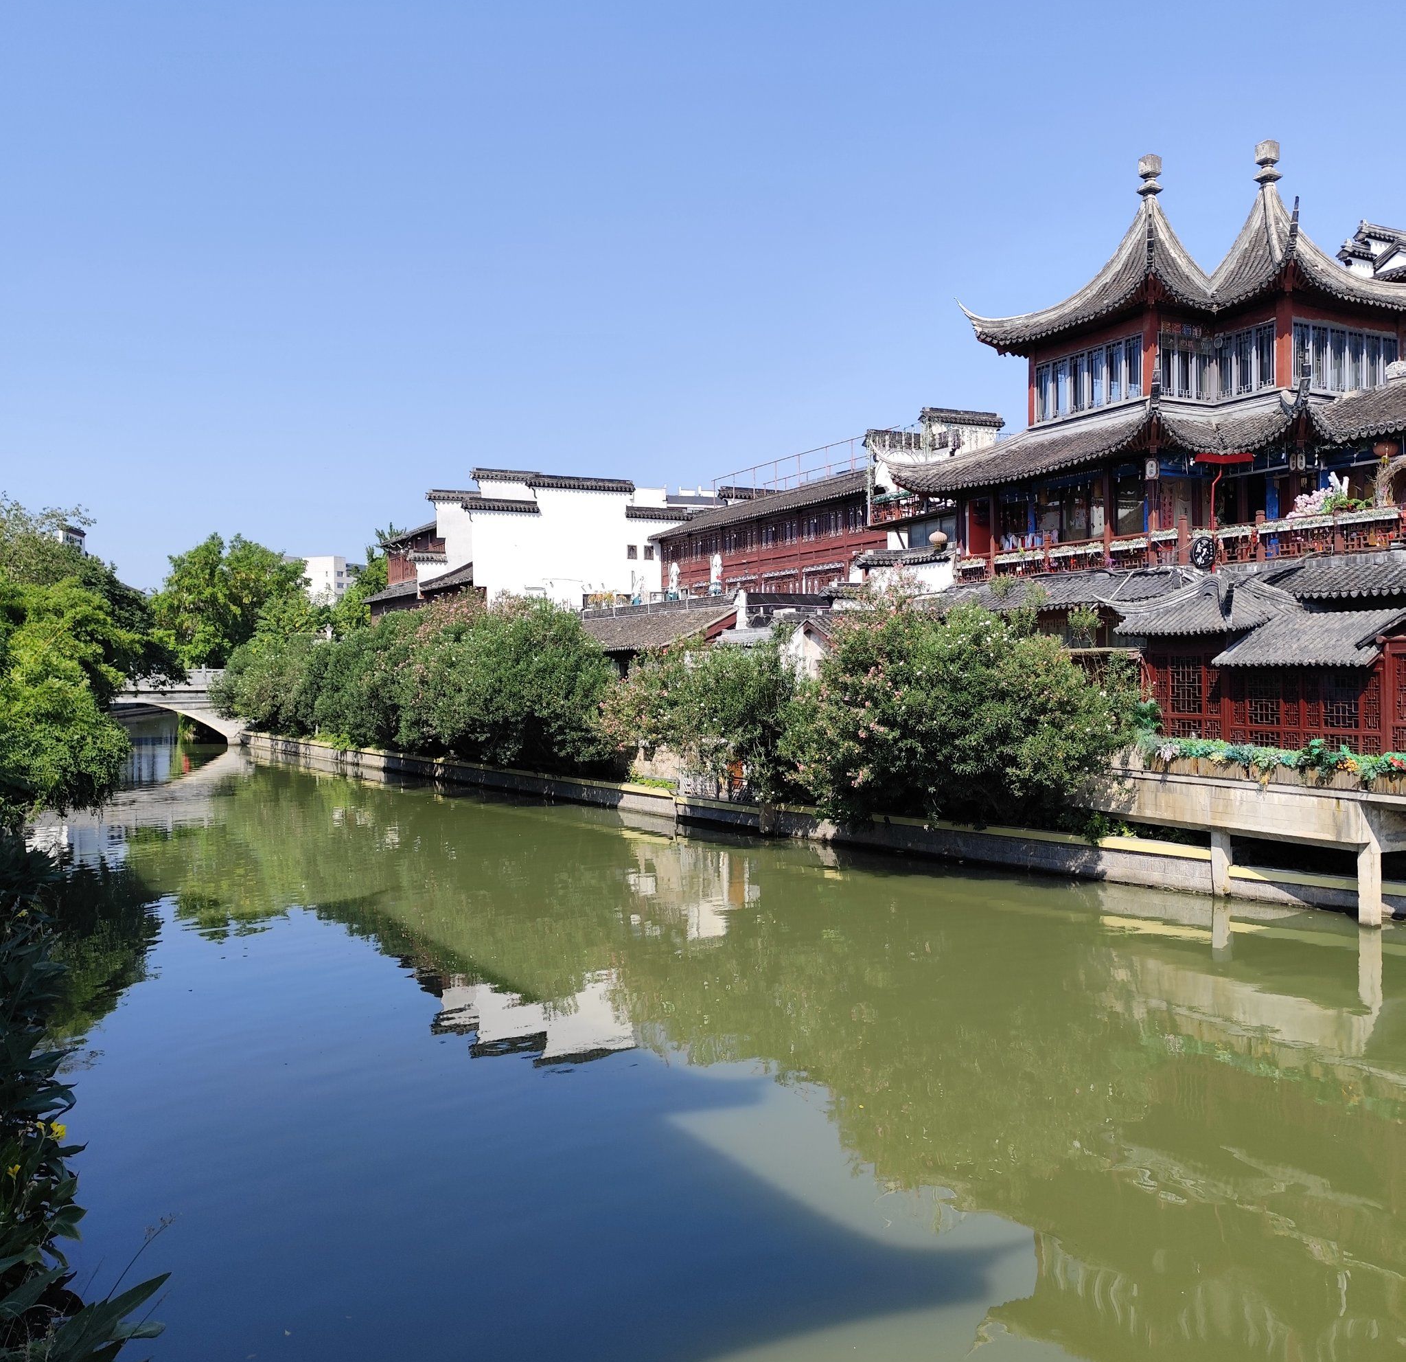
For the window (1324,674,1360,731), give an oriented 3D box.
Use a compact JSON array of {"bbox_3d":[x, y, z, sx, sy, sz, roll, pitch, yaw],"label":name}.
[{"bbox_3d":[12.118,0.389,23.638,0.100,1.084,0.810,0,0,-23],"label":"window"}]

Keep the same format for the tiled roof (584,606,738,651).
[{"bbox_3d":[-3.400,-1.830,47.400,3.500,1.600,11.200,-1,0,-34],"label":"tiled roof"}]

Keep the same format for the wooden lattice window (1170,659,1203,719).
[{"bbox_3d":[10.829,0.131,27.866,0.100,1.343,0.970,0,0,-23],"label":"wooden lattice window"}]

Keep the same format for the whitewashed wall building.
[{"bbox_3d":[-8.415,-3.810,67.790,12.615,12.528,13.920,0,0,-27],"label":"whitewashed wall building"}]

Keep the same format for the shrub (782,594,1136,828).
[{"bbox_3d":[6.181,0.766,32.464,4.500,5.600,10.200,0,0,-37],"label":"shrub"}]

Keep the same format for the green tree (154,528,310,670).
[{"bbox_3d":[-39.587,-5.293,104.400,13.000,14.099,12.500,0,0,-21],"label":"green tree"}]

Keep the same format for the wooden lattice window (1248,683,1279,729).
[{"bbox_3d":[11.410,0.432,25.338,0.100,1.043,0.801,0,0,-23],"label":"wooden lattice window"}]

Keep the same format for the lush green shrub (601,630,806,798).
[{"bbox_3d":[-0.167,1.184,40.887,4.400,5.000,7.600,0,0,-37],"label":"lush green shrub"}]

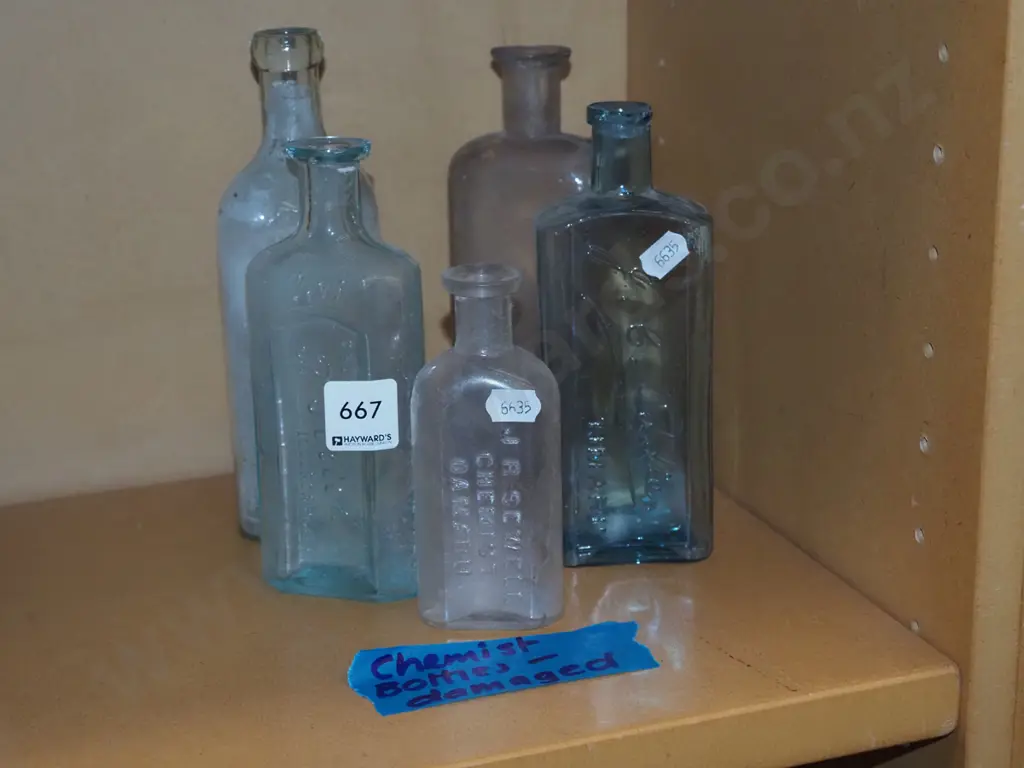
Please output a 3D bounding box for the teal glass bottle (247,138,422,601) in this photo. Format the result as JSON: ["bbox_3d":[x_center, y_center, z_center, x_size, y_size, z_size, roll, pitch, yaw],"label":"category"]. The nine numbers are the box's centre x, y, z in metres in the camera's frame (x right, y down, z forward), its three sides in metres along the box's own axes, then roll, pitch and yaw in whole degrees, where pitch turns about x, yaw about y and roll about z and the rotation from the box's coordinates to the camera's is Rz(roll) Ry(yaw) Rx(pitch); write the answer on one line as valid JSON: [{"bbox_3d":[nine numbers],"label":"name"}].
[{"bbox_3d":[-0.063,-0.004,0.677,0.060,0.164,0.037,4,18,15],"label":"teal glass bottle"}]

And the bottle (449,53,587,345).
[{"bbox_3d":[0.009,-0.046,0.766,0.065,0.177,0.037,-1,17,0],"label":"bottle"}]

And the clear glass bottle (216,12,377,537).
[{"bbox_3d":[-0.081,-0.038,0.734,0.066,0.195,0.044,-9,19,-25],"label":"clear glass bottle"}]

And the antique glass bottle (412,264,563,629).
[{"bbox_3d":[-0.009,0.021,0.643,0.049,0.121,0.031,-1,17,0],"label":"antique glass bottle"}]

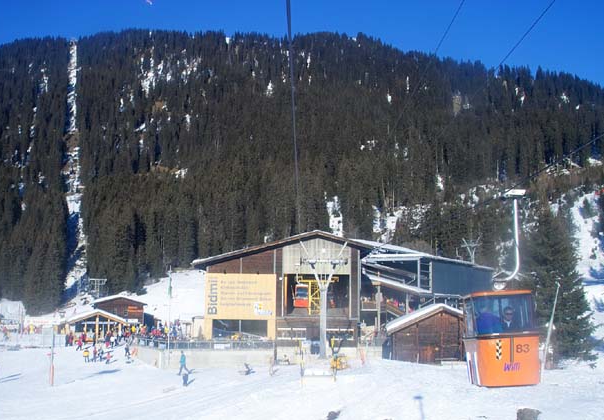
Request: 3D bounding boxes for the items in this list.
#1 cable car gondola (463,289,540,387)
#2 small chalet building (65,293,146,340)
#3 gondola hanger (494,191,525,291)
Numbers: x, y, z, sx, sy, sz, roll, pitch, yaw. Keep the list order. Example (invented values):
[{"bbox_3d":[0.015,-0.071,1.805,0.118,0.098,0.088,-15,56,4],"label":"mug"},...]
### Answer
[{"bbox_3d":[3.650,2.320,14.000,1.130,1.740,1.300,-3,-5,0],"label":"cable car gondola"},{"bbox_3d":[-27.100,15.000,104.000,10.000,6.100,9.000,1,-5,-6],"label":"small chalet building"},{"bbox_3d":[3.870,0.550,14.050,0.540,1.880,0.360,-3,-5,0],"label":"gondola hanger"}]

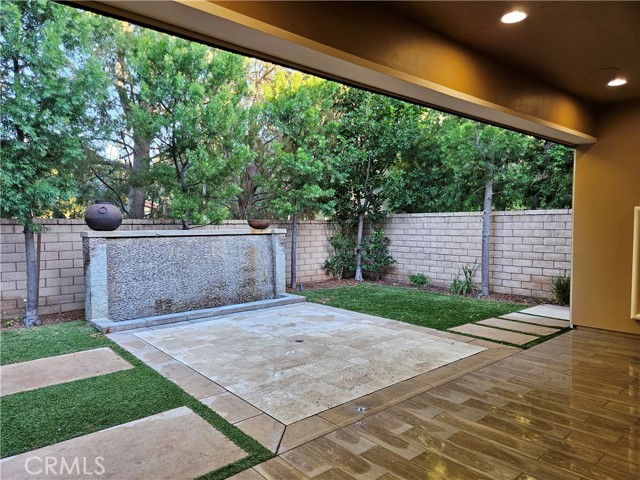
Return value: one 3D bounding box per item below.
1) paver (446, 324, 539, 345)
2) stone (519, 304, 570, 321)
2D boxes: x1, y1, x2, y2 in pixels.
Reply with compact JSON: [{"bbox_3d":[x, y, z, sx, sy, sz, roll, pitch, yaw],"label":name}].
[{"bbox_3d":[2.389,1.324,5.894,0.588,0.050,1.040,-2,3,-40],"label":"paver"},{"bbox_3d":[4.136,1.266,7.268,1.064,0.050,1.018,-2,3,-40],"label":"stone"}]

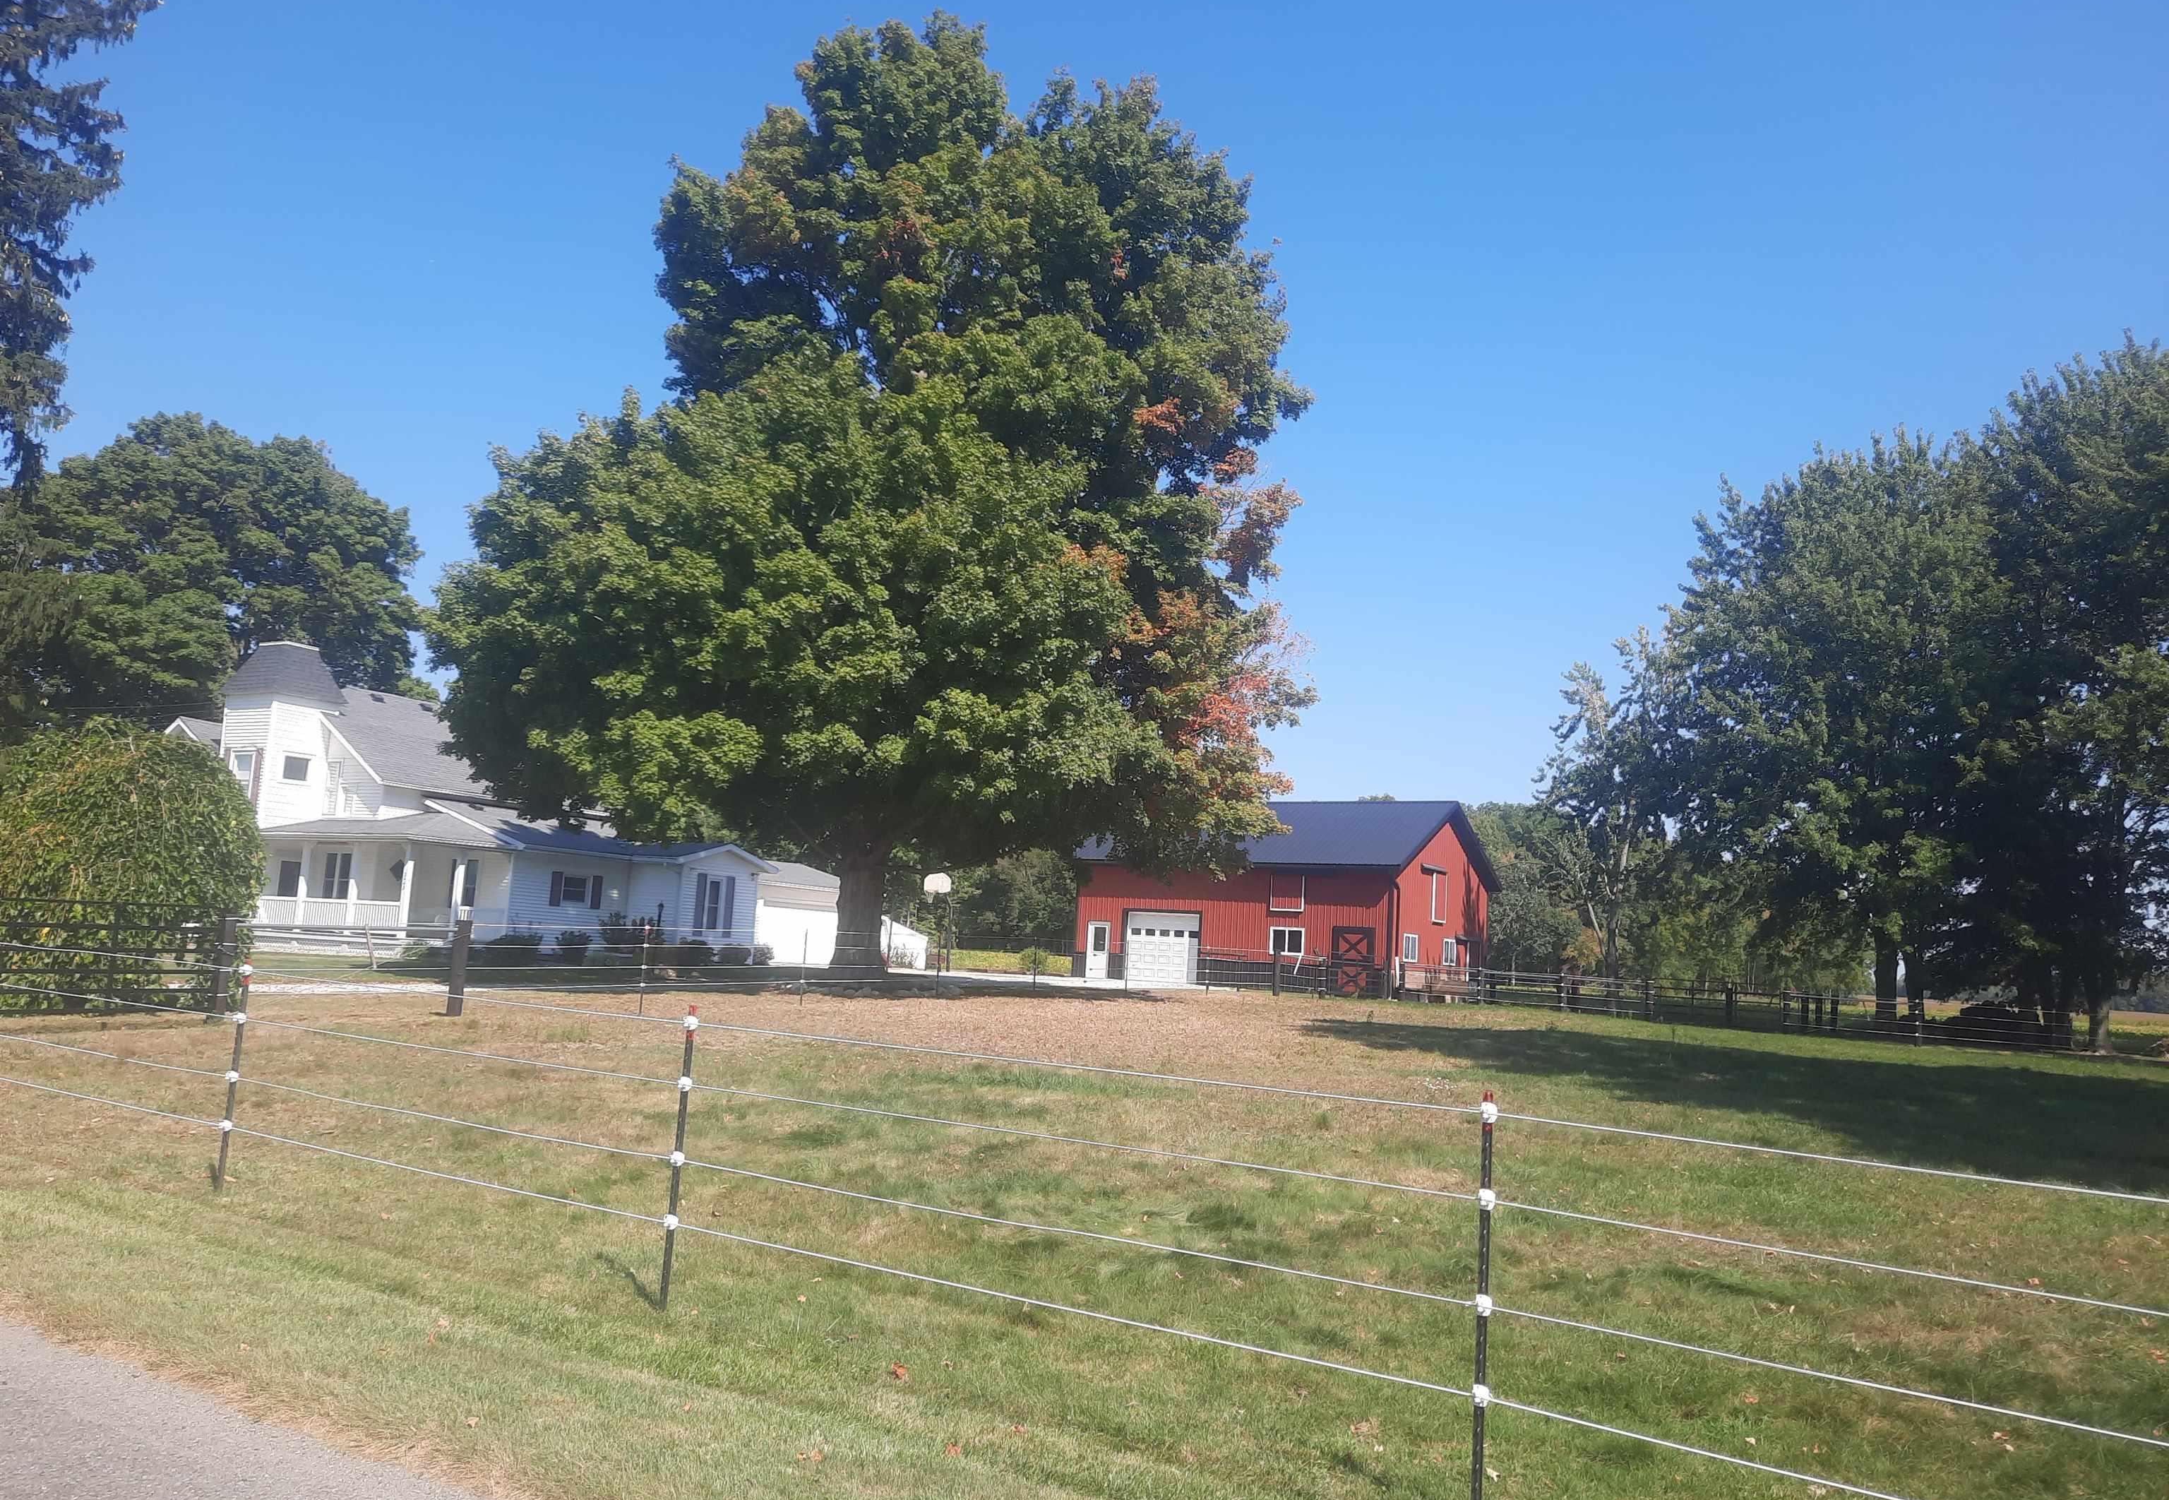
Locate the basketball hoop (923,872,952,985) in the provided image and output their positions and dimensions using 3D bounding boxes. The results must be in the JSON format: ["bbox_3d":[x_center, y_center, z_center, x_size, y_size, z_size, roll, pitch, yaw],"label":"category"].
[{"bbox_3d":[-5.211,6.220,56.652,1.150,3.619,1.500,-2,-9,33],"label":"basketball hoop"}]

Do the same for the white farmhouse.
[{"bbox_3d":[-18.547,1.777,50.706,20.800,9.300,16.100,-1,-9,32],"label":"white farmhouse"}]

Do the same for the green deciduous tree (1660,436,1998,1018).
[{"bbox_3d":[26.002,-0.780,54.326,10.800,20.618,10.800,-2,-9,33],"label":"green deciduous tree"}]

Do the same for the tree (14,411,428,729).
[{"bbox_3d":[-35.758,-3.563,67.429,16.500,22.220,16.500,-2,-9,33],"label":"tree"}]

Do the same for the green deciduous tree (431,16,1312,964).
[{"bbox_3d":[-4.267,-6.339,37.523,19.500,23.670,19.500,-2,-9,33],"label":"green deciduous tree"}]

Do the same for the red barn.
[{"bbox_3d":[7.915,5.658,60.975,13.250,7.262,10.635,-2,-9,33],"label":"red barn"}]

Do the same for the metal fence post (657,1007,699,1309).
[{"bbox_3d":[-1.802,1.804,6.950,0.050,1.300,0.050,-1,-9,33],"label":"metal fence post"}]

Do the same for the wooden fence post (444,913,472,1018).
[{"bbox_3d":[-7.994,2.776,20.082,0.180,1.267,0.180,-2,-9,33],"label":"wooden fence post"}]

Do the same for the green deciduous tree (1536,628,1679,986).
[{"bbox_3d":[25.191,3.222,75.142,7.000,17.760,7.000,-2,-9,33],"label":"green deciduous tree"}]

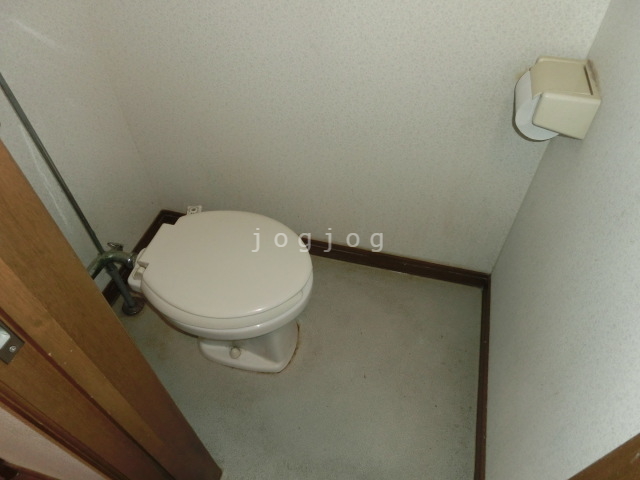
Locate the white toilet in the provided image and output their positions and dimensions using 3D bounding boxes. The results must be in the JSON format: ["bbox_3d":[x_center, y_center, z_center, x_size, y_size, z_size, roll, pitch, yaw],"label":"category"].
[{"bbox_3d":[-0.260,0.188,1.358,0.519,0.410,0.375,11,50,11],"label":"white toilet"}]

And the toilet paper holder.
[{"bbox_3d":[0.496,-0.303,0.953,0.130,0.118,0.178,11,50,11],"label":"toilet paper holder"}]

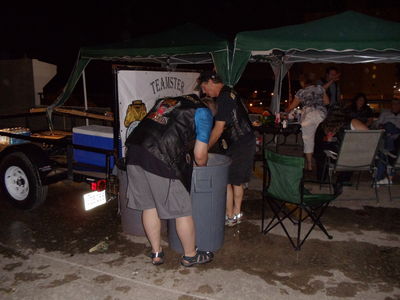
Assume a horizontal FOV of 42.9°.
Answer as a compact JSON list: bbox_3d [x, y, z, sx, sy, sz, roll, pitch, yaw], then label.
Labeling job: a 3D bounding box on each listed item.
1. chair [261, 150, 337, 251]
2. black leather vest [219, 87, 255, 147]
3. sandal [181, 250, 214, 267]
[{"bbox_3d":[0.992,0.443,5.060,0.570,0.850,0.560,-7,12,-34],"label":"chair"},{"bbox_3d":[0.364,-0.354,5.215,0.320,0.620,0.460,-18,12,-7],"label":"black leather vest"},{"bbox_3d":[-0.016,0.923,4.452,0.295,0.105,0.110,-6,11,-31],"label":"sandal"}]

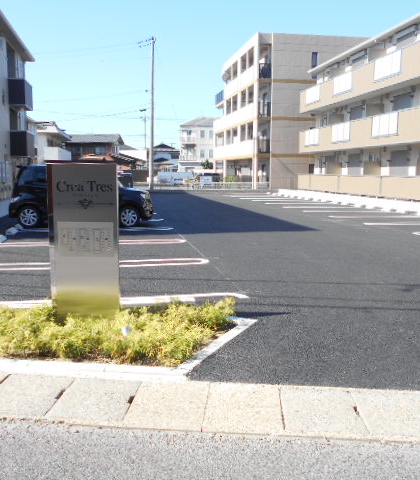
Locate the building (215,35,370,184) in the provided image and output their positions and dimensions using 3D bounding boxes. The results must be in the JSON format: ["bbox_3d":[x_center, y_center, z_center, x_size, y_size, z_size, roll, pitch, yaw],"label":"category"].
[{"bbox_3d":[7.590,-11.223,46.916,11.700,12.065,16.500,-1,8,-11],"label":"building"}]

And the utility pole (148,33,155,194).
[{"bbox_3d":[-4.666,-10.111,38.983,0.360,12.055,0.360,-1,8,-11],"label":"utility pole"}]

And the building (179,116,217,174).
[{"bbox_3d":[0.150,-14.001,75.253,9.200,10.045,8.000,-1,8,-11],"label":"building"}]

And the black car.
[{"bbox_3d":[-3.521,-1.263,13.531,3.850,1.660,1.700,-1,8,-11],"label":"black car"}]

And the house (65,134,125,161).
[{"bbox_3d":[-16.528,-11.716,69.172,9.000,6.791,7.500,1,8,5],"label":"house"}]

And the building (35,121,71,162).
[{"bbox_3d":[-20.523,-9.718,53.736,8.000,7.030,9.000,-1,8,-11],"label":"building"}]

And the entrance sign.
[{"bbox_3d":[-1.176,0.042,4.590,0.627,1.560,0.160,-1,8,-6],"label":"entrance sign"}]

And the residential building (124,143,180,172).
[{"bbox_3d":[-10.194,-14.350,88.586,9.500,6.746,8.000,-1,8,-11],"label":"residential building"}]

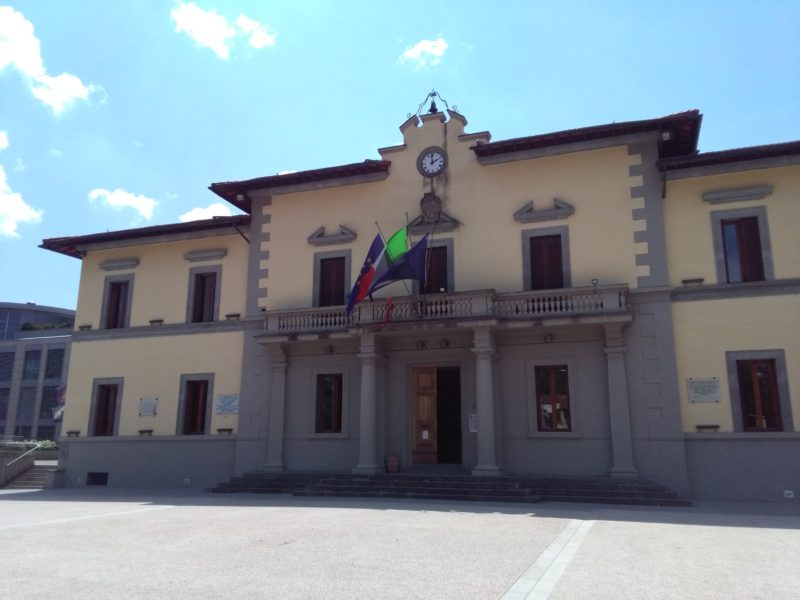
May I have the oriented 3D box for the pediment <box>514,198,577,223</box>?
[{"bbox_3d":[5.207,-3.226,23.421,2.156,0.749,0.220,-4,-14,19],"label":"pediment"}]

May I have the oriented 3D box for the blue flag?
[{"bbox_3d":[-0.042,-1.308,22.128,2.202,1.725,0.567,-4,-14,19],"label":"blue flag"}]

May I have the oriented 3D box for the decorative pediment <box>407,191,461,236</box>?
[{"bbox_3d":[1.352,-3.508,25.803,2.157,1.657,0.320,-4,-14,19],"label":"decorative pediment"}]

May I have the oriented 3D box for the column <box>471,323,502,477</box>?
[{"bbox_3d":[2.880,3.304,21.632,0.795,5.031,0.794,-4,-14,19],"label":"column"}]

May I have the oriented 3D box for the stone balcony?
[{"bbox_3d":[0.978,0.558,23.197,13.756,1.203,1.793,-4,-14,19],"label":"stone balcony"}]

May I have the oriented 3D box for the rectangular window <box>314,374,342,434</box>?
[{"bbox_3d":[-2.674,3.964,24.771,1.076,2.231,0.200,-4,-14,19],"label":"rectangular window"}]

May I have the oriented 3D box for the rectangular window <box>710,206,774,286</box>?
[{"bbox_3d":[11.813,-1.879,22.342,1.730,2.596,0.220,-4,-14,19],"label":"rectangular window"}]

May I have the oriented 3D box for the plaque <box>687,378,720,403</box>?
[{"bbox_3d":[10.182,3.015,21.650,0.968,0.798,0.040,-4,-14,19],"label":"plaque"}]

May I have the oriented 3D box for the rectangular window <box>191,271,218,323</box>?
[{"bbox_3d":[-8.054,-0.091,26.894,1.067,2.145,0.200,-4,-13,18],"label":"rectangular window"}]

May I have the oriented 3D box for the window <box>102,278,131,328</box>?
[{"bbox_3d":[-12.901,0.260,29.711,1.064,2.185,0.200,-4,-14,19],"label":"window"}]

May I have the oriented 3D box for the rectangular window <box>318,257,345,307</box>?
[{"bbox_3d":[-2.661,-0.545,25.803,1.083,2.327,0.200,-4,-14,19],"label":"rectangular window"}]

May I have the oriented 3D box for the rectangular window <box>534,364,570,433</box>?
[{"bbox_3d":[5.237,3.366,22.101,1.105,2.231,0.200,-4,-14,19],"label":"rectangular window"}]

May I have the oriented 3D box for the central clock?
[{"bbox_3d":[1.211,-5.178,24.179,1.238,1.238,0.160,-4,-13,18],"label":"central clock"}]

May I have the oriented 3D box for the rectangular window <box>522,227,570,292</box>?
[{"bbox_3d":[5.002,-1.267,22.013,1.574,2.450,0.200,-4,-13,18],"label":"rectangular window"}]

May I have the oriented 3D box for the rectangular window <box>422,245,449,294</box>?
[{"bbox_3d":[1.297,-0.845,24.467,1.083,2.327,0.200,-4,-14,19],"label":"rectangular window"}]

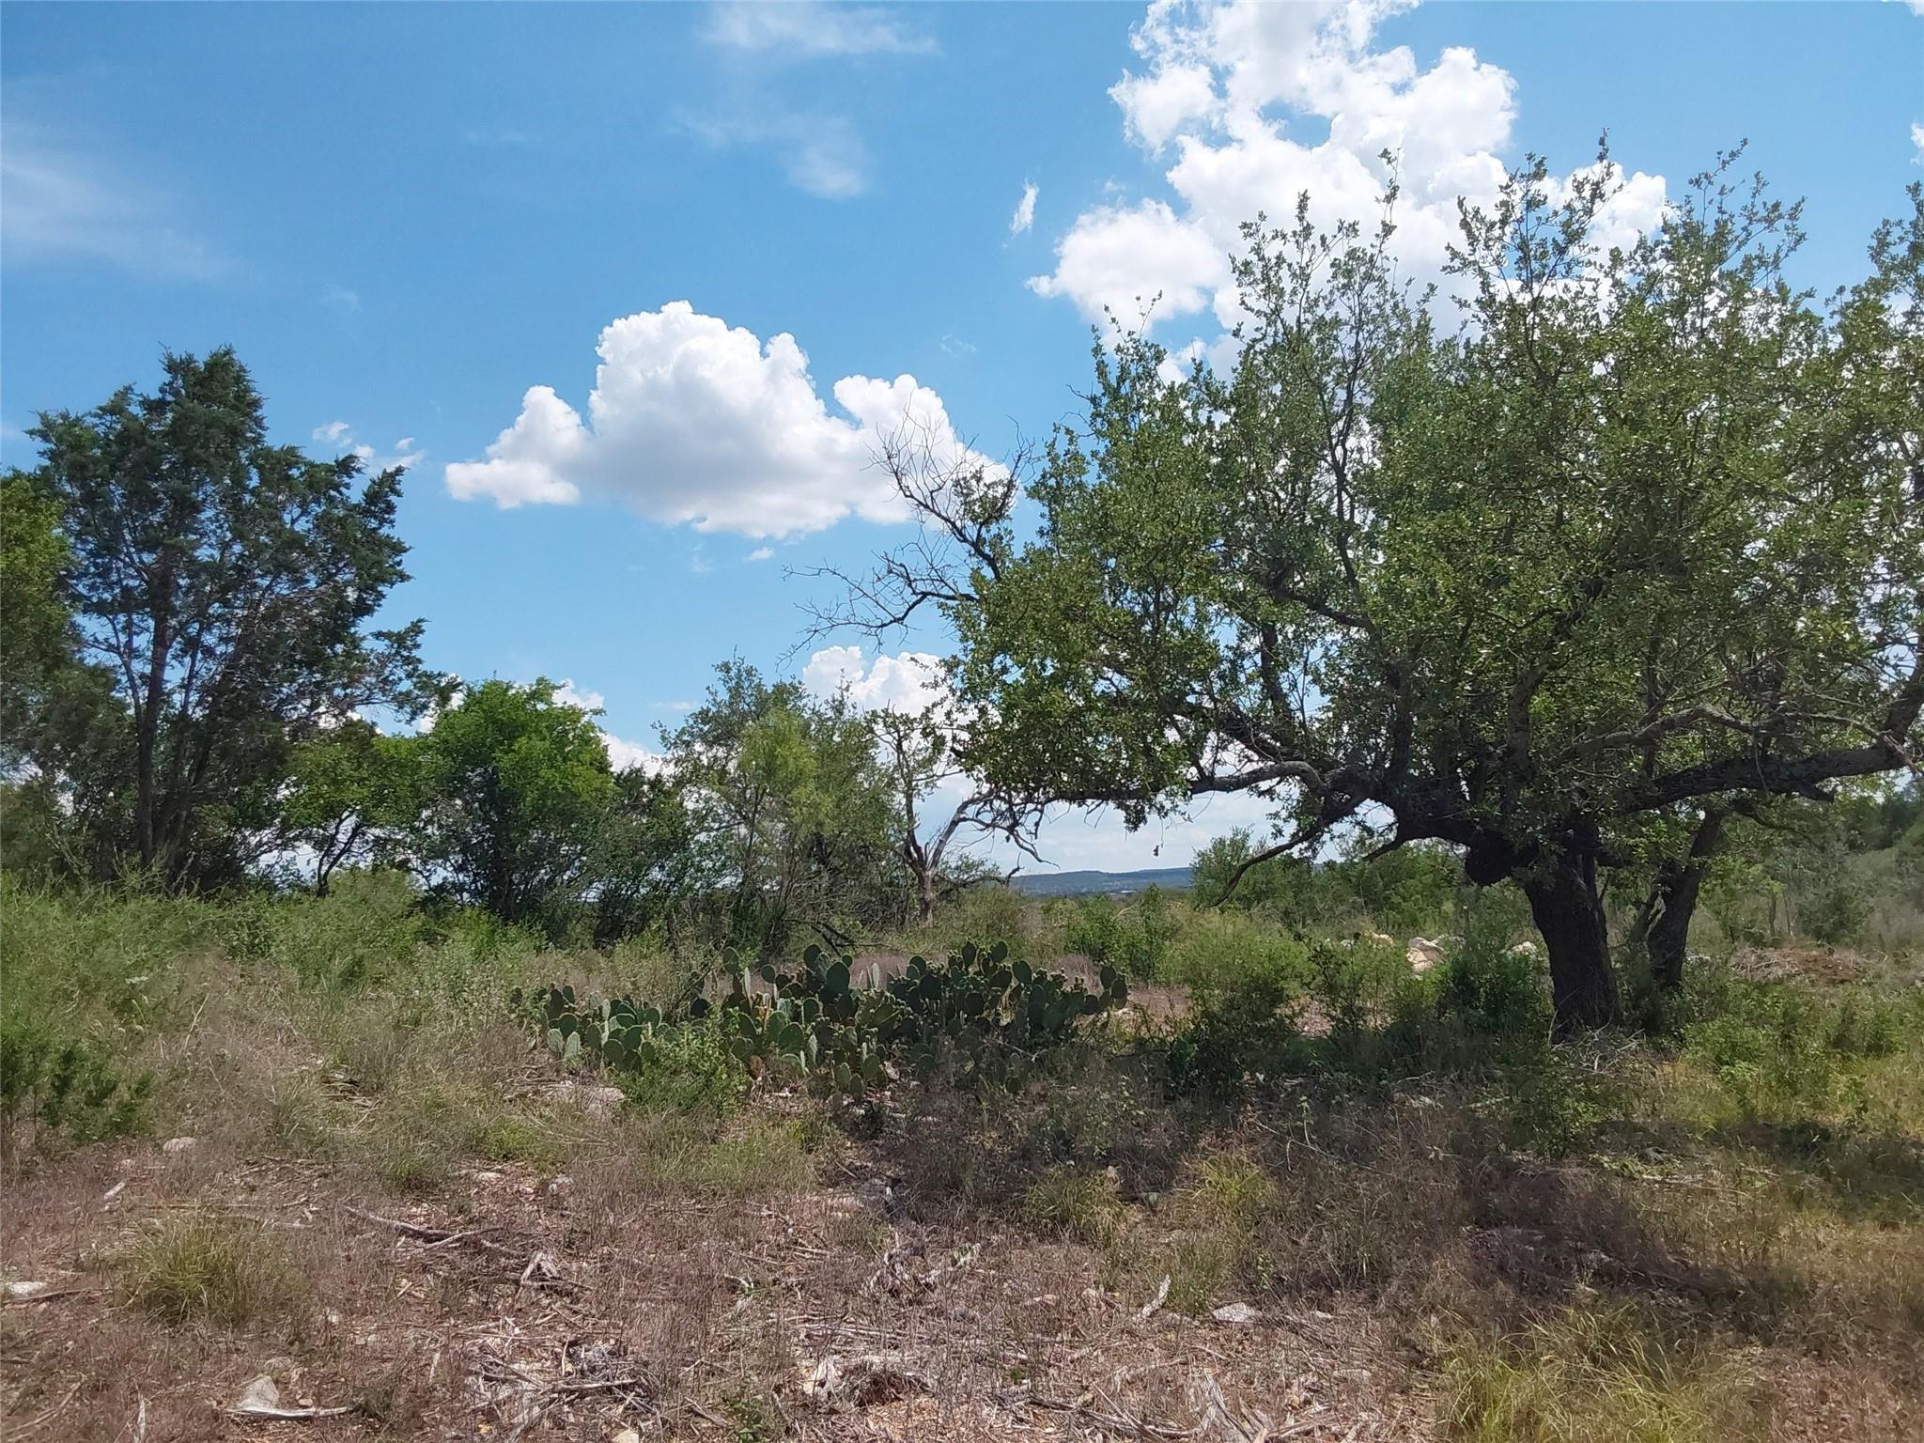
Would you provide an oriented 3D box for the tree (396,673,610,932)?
[{"bbox_3d":[-7.425,1.318,25.500,3.480,4.050,3.400,0,-6,0],"label":"tree"}]

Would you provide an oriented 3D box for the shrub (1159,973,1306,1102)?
[{"bbox_3d":[2.115,2.463,12.200,1.090,1.010,1.050,0,-6,0],"label":"shrub"}]

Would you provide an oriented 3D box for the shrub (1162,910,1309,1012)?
[{"bbox_3d":[2.812,2.465,16.000,1.470,1.040,1.400,0,-6,0],"label":"shrub"}]

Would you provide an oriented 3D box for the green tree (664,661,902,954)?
[{"bbox_3d":[-2.816,1.361,24.500,3.690,4.540,3.600,0,-6,0],"label":"green tree"}]

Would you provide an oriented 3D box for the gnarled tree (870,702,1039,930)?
[{"bbox_3d":[-0.100,1.595,26.000,2.880,3.630,2.800,0,-6,0],"label":"gnarled tree"}]

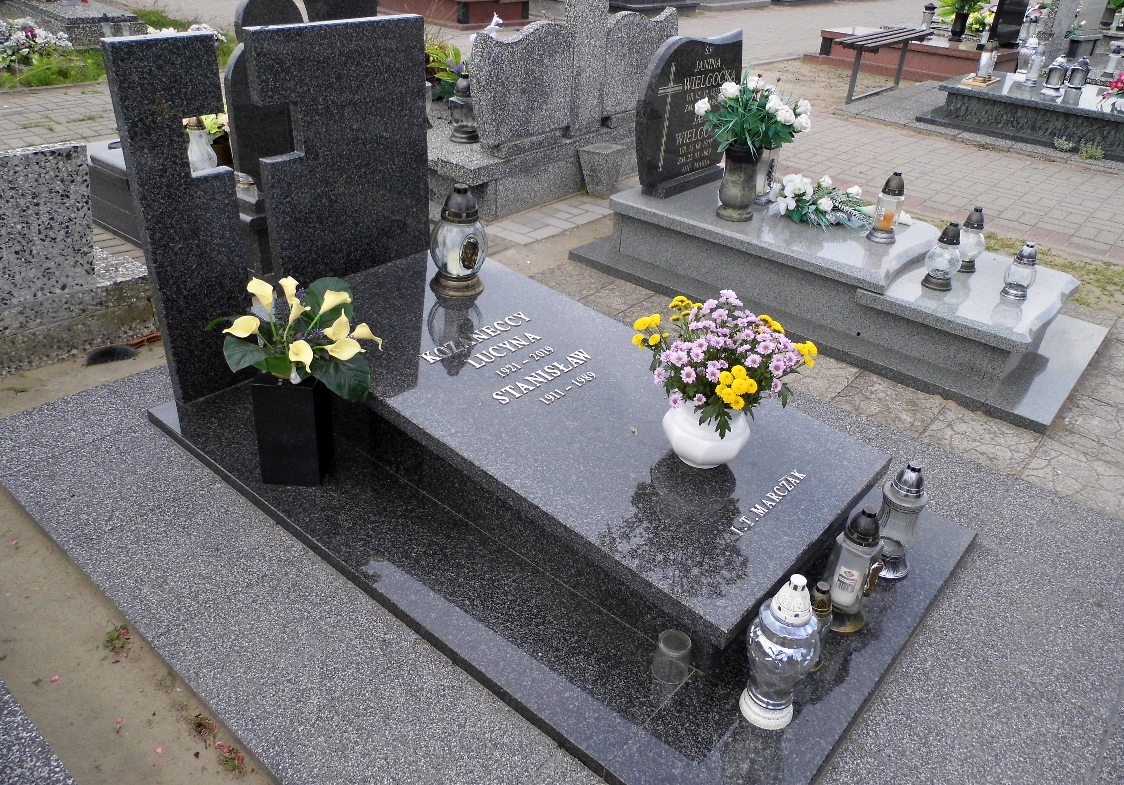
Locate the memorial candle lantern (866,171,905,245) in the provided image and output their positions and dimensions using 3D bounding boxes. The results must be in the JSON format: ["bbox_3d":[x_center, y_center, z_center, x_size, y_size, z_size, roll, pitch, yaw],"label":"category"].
[{"bbox_3d":[1.301,-0.736,3.217,0.120,0.270,0.120,15,33,18],"label":"memorial candle lantern"}]

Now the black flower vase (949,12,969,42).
[{"bbox_3d":[4.194,-3.856,8.571,0.155,0.265,0.155,26,37,32],"label":"black flower vase"}]

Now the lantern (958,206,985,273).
[{"bbox_3d":[1.584,-0.597,3.142,0.130,0.240,0.130,18,34,23],"label":"lantern"}]

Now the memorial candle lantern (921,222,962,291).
[{"bbox_3d":[1.409,-0.502,2.968,0.132,0.240,0.132,18,34,22],"label":"memorial candle lantern"}]

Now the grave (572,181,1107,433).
[{"bbox_3d":[1.155,-0.549,3.470,2.020,0.290,1.050,26,37,32],"label":"grave"}]

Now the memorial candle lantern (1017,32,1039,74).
[{"bbox_3d":[4.064,-2.936,7.072,0.145,0.310,0.145,26,37,32],"label":"memorial candle lantern"}]

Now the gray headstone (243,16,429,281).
[{"bbox_3d":[-0.671,-0.749,2.564,0.057,0.775,0.595,26,37,32],"label":"gray headstone"}]

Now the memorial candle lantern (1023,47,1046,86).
[{"bbox_3d":[3.850,-2.647,6.589,0.118,0.290,0.118,19,34,23],"label":"memorial candle lantern"}]

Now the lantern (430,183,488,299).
[{"bbox_3d":[-0.322,-0.480,2.479,0.178,0.328,0.178,3,31,-2],"label":"lantern"}]

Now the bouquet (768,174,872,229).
[{"bbox_3d":[1.181,-0.867,3.604,0.500,0.165,0.360,26,37,32],"label":"bouquet"}]

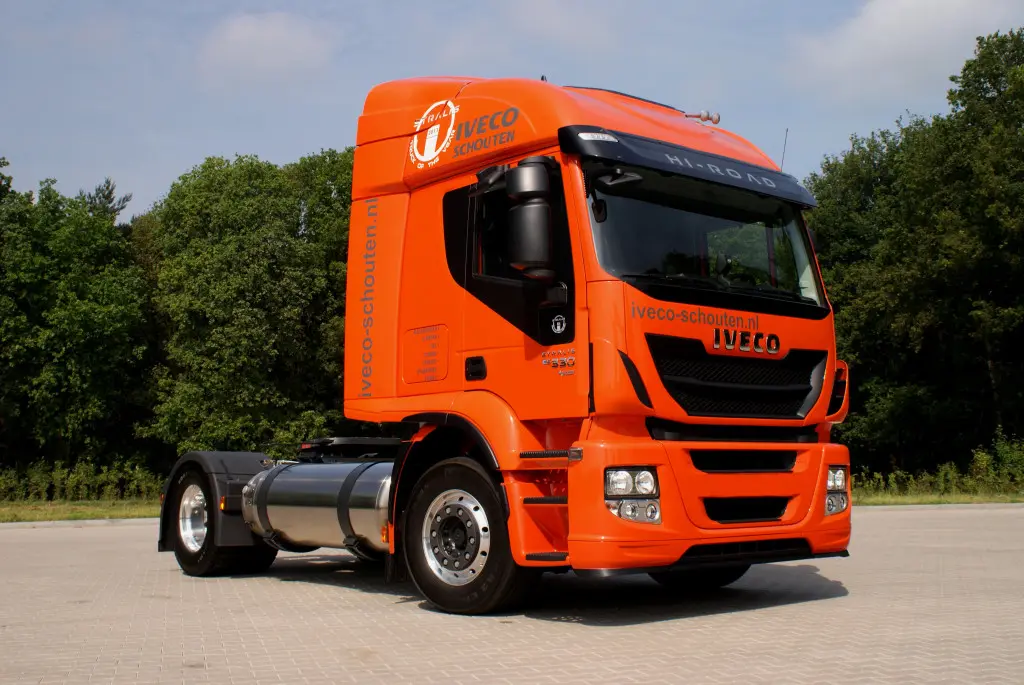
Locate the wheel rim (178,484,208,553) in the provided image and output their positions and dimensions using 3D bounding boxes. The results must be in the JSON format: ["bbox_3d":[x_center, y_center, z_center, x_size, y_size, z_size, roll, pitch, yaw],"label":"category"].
[{"bbox_3d":[-2.761,1.587,10.017,0.240,0.600,0.600,6,-9,-40],"label":"wheel rim"}]

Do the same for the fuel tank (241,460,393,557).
[{"bbox_3d":[-1.303,1.272,8.620,0.670,0.670,2.200,6,-9,-40],"label":"fuel tank"}]

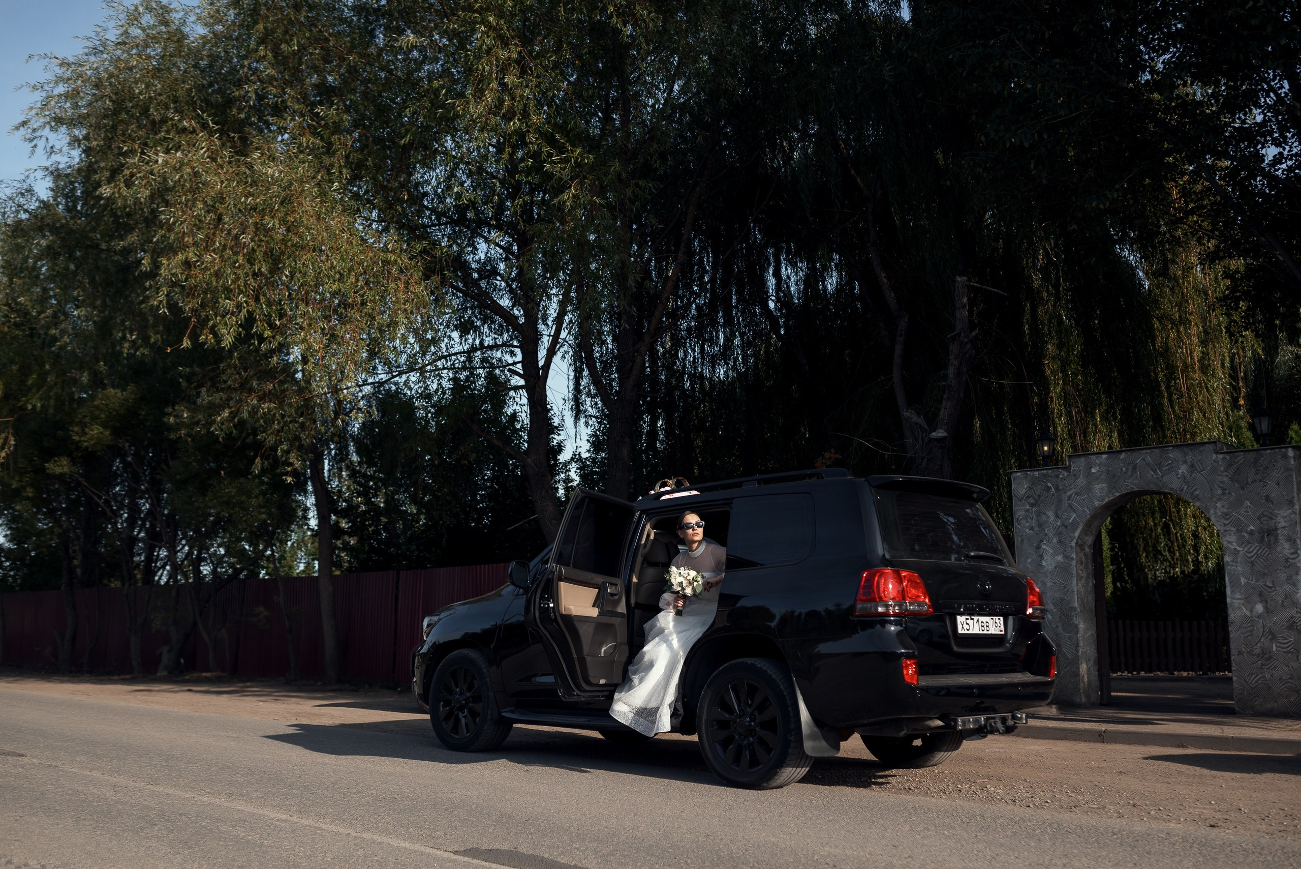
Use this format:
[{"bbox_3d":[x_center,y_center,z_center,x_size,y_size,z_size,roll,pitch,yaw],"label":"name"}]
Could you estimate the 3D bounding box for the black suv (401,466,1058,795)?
[{"bbox_3d":[0.300,1.370,9.080,2.040,1.920,4.970,8,-11,-44],"label":"black suv"}]

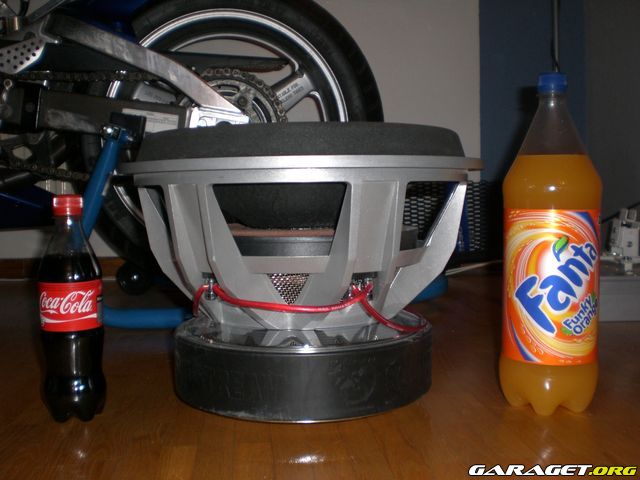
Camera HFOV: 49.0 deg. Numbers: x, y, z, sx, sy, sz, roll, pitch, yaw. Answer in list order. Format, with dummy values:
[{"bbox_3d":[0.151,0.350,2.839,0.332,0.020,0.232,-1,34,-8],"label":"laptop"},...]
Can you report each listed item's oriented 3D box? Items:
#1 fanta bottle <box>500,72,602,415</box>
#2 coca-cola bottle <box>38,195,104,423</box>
[{"bbox_3d":[0.248,0.004,0.754,0.102,0.354,0.102,0,4,4],"label":"fanta bottle"},{"bbox_3d":[-0.261,0.070,0.740,0.065,0.234,0.065,-1,4,0],"label":"coca-cola bottle"}]

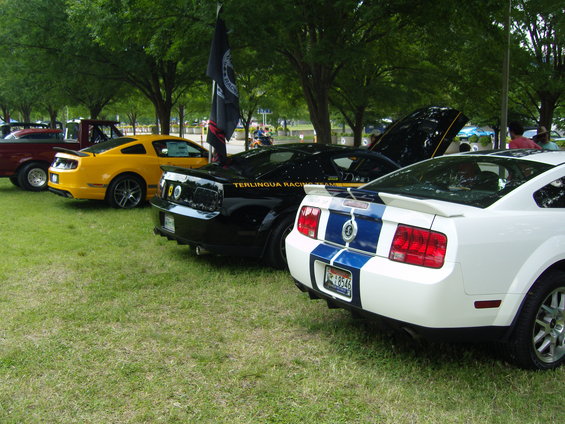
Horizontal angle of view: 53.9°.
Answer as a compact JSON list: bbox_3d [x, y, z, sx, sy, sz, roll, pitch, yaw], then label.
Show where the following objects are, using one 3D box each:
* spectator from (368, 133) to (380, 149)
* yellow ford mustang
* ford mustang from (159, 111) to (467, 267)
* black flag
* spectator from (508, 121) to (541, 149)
[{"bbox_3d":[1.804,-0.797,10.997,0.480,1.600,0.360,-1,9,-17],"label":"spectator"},{"bbox_3d":[-2.308,-0.900,11.590,4.780,1.400,1.880,-5,11,-35],"label":"yellow ford mustang"},{"bbox_3d":[0.715,-0.452,7.522,4.770,1.880,1.900,-5,10,-35],"label":"ford mustang"},{"bbox_3d":[-0.847,-1.682,7.739,0.470,2.010,0.300,2,9,6],"label":"black flag"},{"bbox_3d":[3.456,-0.403,8.016,0.520,1.790,0.360,-5,11,-36],"label":"spectator"}]

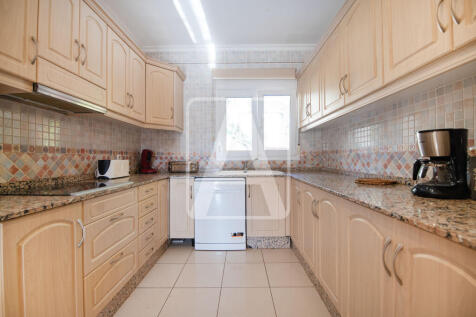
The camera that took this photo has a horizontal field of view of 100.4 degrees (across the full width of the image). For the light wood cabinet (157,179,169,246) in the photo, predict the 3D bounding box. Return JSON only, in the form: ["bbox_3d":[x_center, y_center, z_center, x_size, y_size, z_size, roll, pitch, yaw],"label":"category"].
[{"bbox_3d":[-1.099,0.600,2.226,0.540,0.707,0.305,-1,0,1],"label":"light wood cabinet"}]

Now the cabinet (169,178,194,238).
[{"bbox_3d":[-0.649,0.578,2.627,0.289,0.711,0.565,0,0,1],"label":"cabinet"}]

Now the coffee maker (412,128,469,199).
[{"bbox_3d":[0.959,0.024,0.972,0.215,0.315,0.175,-1,0,18],"label":"coffee maker"}]

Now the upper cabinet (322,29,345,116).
[{"bbox_3d":[1.005,-0.767,1.790,0.320,0.700,0.440,-1,0,1],"label":"upper cabinet"}]

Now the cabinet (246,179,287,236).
[{"bbox_3d":[0.347,0.578,2.612,0.464,0.711,0.565,0,0,1],"label":"cabinet"}]

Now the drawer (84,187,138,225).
[{"bbox_3d":[-1.099,0.311,1.389,0.500,0.130,0.572,-1,0,1],"label":"drawer"}]

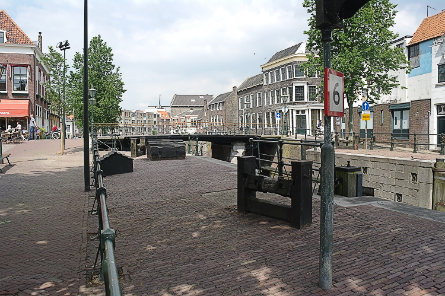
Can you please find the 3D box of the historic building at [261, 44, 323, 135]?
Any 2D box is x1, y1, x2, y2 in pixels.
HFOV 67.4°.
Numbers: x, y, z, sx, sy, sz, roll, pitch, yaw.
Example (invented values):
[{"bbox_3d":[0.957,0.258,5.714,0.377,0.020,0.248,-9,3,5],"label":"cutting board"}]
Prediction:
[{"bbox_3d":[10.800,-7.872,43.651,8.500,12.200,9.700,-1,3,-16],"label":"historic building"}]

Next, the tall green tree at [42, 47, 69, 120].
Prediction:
[{"bbox_3d":[-8.312,-2.389,16.663,1.600,5.289,1.600,0,3,0],"label":"tall green tree"}]

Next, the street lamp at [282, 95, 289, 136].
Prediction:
[{"bbox_3d":[6.139,-3.223,32.393,0.550,4.112,0.550,0,3,0],"label":"street lamp"}]

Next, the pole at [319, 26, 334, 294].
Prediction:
[{"bbox_3d":[0.898,0.106,2.813,0.110,2.191,0.110,0,3,0],"label":"pole"}]

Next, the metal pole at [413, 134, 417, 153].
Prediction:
[{"bbox_3d":[10.852,-0.244,18.772,0.140,1.065,0.140,1,3,21],"label":"metal pole"}]

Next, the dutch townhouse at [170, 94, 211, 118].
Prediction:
[{"bbox_3d":[-9.655,-11.805,114.542,17.000,12.910,10.000,0,3,0],"label":"dutch townhouse"}]

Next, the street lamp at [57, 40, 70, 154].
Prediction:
[{"bbox_3d":[-8.480,-2.761,17.749,0.750,5.831,0.650,0,3,0],"label":"street lamp"}]

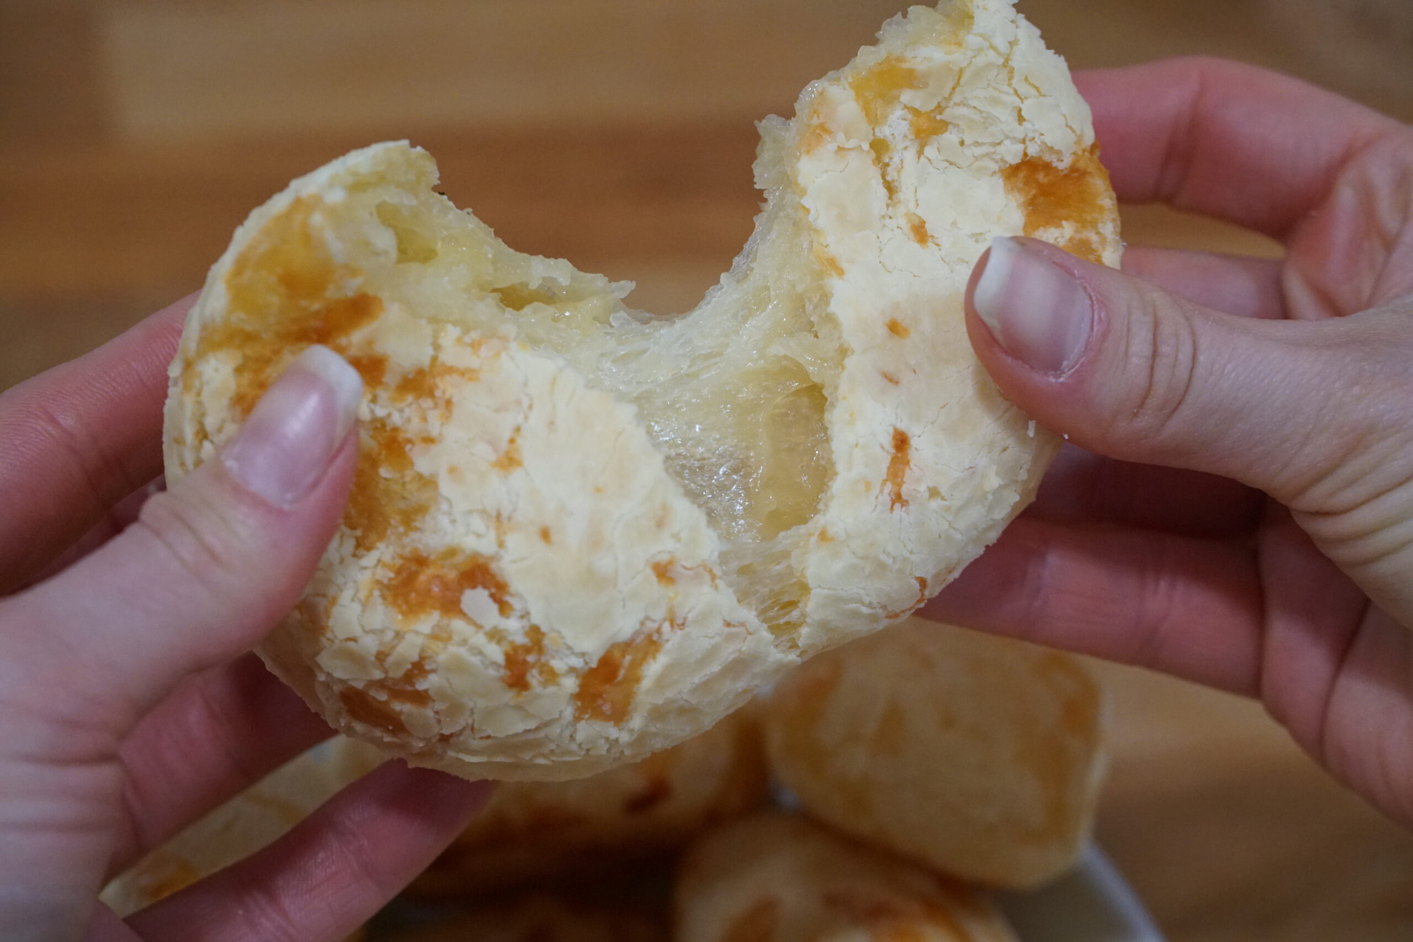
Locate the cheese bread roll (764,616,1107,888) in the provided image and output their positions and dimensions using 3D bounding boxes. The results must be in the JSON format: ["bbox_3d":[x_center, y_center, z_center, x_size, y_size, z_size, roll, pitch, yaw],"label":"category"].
[{"bbox_3d":[0.042,0.052,0.800,0.062,0.042,0.059,0,48,0],"label":"cheese bread roll"}]

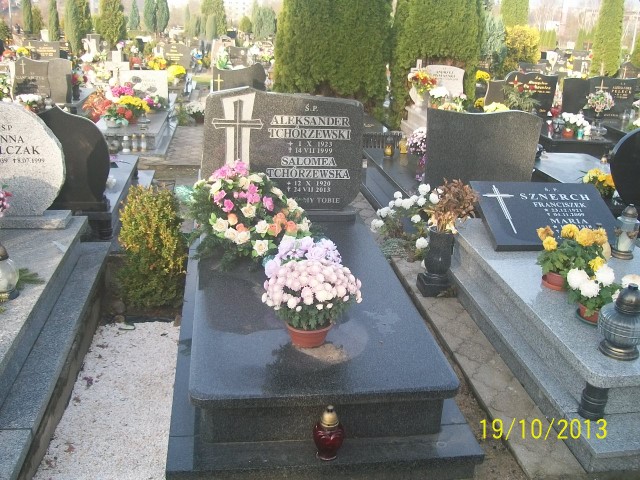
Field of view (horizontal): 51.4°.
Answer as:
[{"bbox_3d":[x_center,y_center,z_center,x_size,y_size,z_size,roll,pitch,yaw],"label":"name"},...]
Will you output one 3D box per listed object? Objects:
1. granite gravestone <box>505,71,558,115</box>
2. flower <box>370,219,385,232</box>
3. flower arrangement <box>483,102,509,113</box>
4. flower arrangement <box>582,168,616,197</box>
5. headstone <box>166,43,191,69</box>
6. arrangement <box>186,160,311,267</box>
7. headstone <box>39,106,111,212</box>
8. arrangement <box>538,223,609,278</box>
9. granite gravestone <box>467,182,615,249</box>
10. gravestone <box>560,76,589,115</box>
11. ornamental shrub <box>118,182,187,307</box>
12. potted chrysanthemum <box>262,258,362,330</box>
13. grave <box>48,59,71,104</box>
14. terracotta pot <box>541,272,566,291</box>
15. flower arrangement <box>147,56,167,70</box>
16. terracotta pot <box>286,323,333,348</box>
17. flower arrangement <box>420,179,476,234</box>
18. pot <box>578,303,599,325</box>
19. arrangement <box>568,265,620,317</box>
[{"bbox_3d":[2.459,-1.728,7.831,0.641,0.504,0.113,0,20,-9],"label":"granite gravestone"},{"bbox_3d":[0.371,-0.094,4.300,0.085,0.070,0.085,0,64,-9],"label":"flower"},{"bbox_3d":[1.798,-1.297,6.856,0.280,0.230,0.270,0,20,-9],"label":"flower arrangement"},{"bbox_3d":[1.970,-0.414,4.678,0.250,0.190,0.230,0,20,-9],"label":"flower arrangement"},{"bbox_3d":[-3.276,-4.223,15.300,0.620,0.620,0.100,0,19,-9],"label":"headstone"},{"bbox_3d":[-0.356,-0.143,3.291,0.600,0.380,0.500,-1,20,-9],"label":"arrangement"},{"bbox_3d":[-1.504,-0.470,3.838,0.590,0.600,0.140,0,20,-9],"label":"headstone"},{"bbox_3d":[1.175,0.023,3.075,0.310,0.200,0.265,0,20,-9],"label":"arrangement"},{"bbox_3d":[1.365,-0.146,3.995,0.810,0.045,0.600,0,41,-7],"label":"granite gravestone"},{"bbox_3d":[3.010,-1.713,7.920,0.328,0.441,0.113,0,20,-9],"label":"gravestone"},{"bbox_3d":[-0.866,0.011,3.444,0.345,0.620,0.335,0,20,-9],"label":"ornamental shrub"},{"bbox_3d":[-0.027,0.183,2.386,0.365,0.250,0.360,-1,20,-9],"label":"potted chrysanthemum"},{"bbox_3d":[-3.587,-2.205,9.200,0.340,0.610,0.100,0,19,-9],"label":"grave"},{"bbox_3d":[1.088,0.167,3.068,0.120,0.090,0.120,3,20,-1],"label":"terracotta pot"},{"bbox_3d":[-3.316,-3.570,13.500,0.410,0.320,0.380,0,19,-9],"label":"flower arrangement"},{"bbox_3d":[-0.040,0.328,2.444,0.173,0.098,0.173,2,20,-1],"label":"terracotta pot"},{"bbox_3d":[0.749,-0.201,3.880,0.300,0.280,0.280,0,19,-9],"label":"flower arrangement"},{"bbox_3d":[1.193,0.297,2.890,0.155,0.105,0.155,2,19,-1],"label":"pot"},{"bbox_3d":[1.126,0.176,2.723,0.220,0.175,0.205,0,20,-9],"label":"arrangement"}]

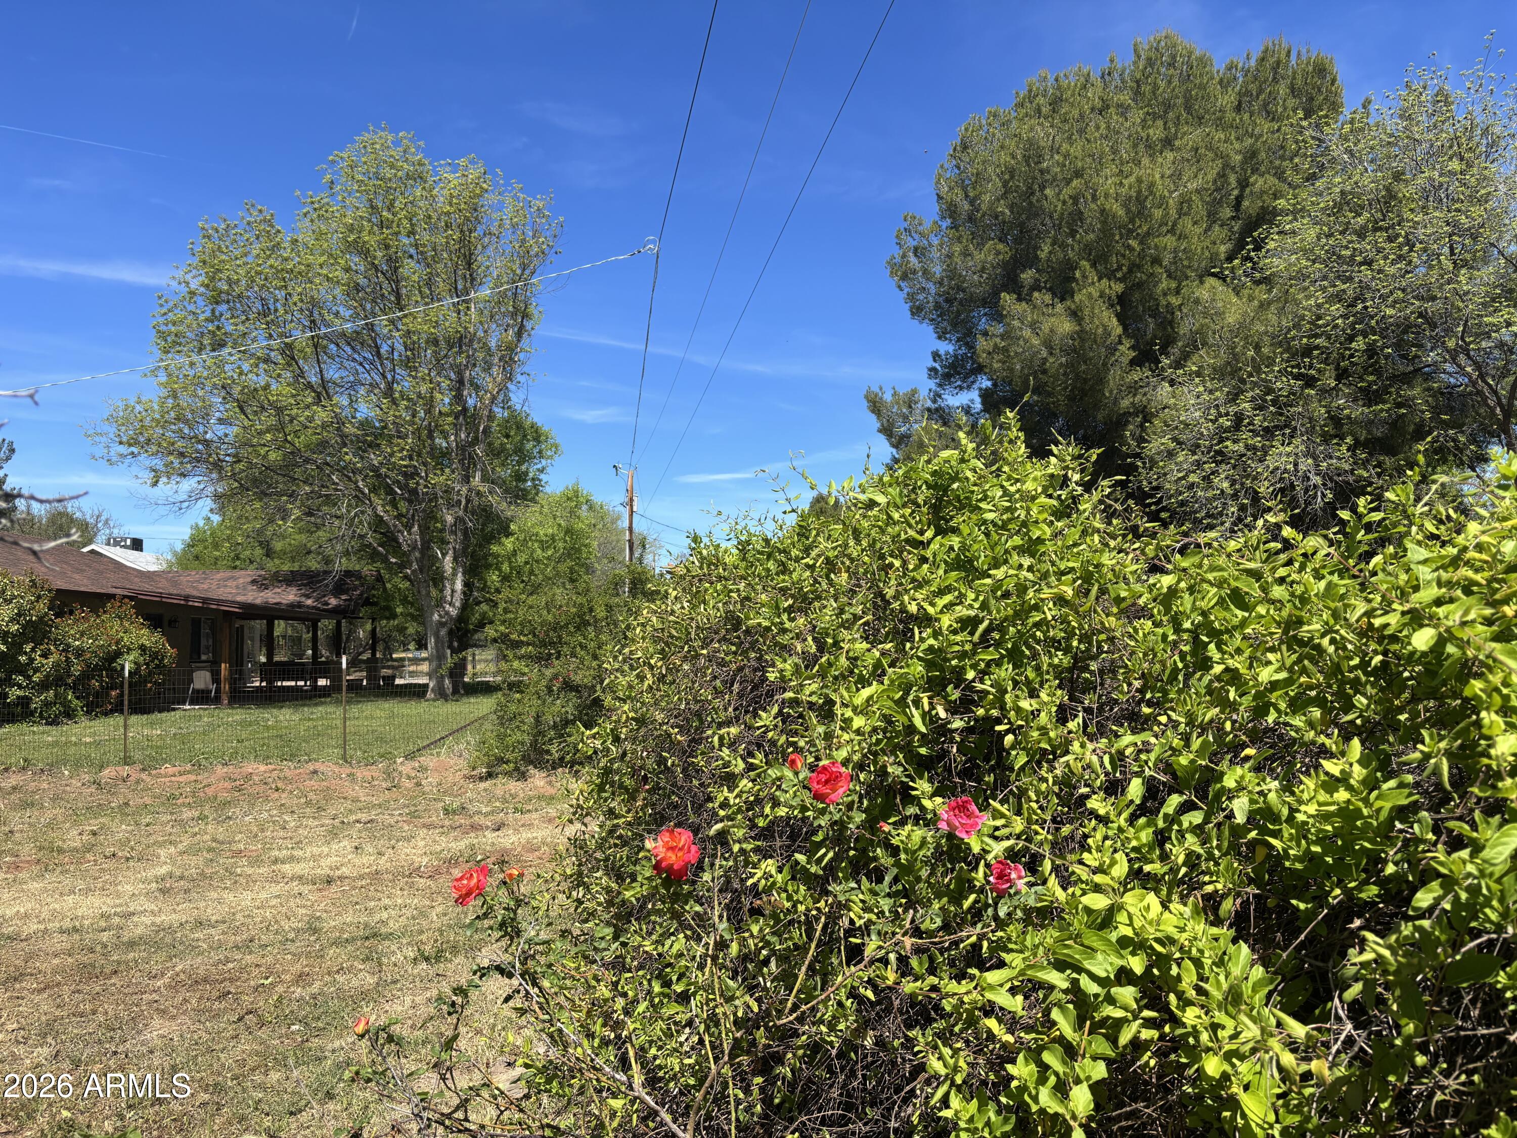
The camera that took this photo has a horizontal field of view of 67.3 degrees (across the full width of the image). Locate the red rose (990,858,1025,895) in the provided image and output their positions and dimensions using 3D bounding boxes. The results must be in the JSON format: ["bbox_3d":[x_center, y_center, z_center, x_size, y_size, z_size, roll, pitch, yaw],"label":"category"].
[{"bbox_3d":[0.470,0.581,2.150,0.070,0.070,0.068,0,-3,6],"label":"red rose"}]

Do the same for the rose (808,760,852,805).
[{"bbox_3d":[0.145,0.432,2.300,0.086,0.084,0.080,-1,-3,11],"label":"rose"}]

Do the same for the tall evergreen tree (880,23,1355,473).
[{"bbox_3d":[8.235,-4.606,25.558,11.300,15.340,10.800,0,-3,0],"label":"tall evergreen tree"}]

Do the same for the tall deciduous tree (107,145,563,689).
[{"bbox_3d":[-10.528,-3.838,27.595,11.300,14.040,10.800,0,-3,0],"label":"tall deciduous tree"}]

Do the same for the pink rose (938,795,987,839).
[{"bbox_3d":[0.395,0.479,2.200,0.095,0.080,0.085,0,-3,0],"label":"pink rose"}]

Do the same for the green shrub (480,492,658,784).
[{"bbox_3d":[-2.408,0.685,14.100,2.400,3.460,2.400,0,-3,0],"label":"green shrub"}]

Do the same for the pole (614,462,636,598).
[{"bbox_3d":[-6.553,-0.176,55.713,0.950,9.970,0.600,0,-3,0],"label":"pole"}]

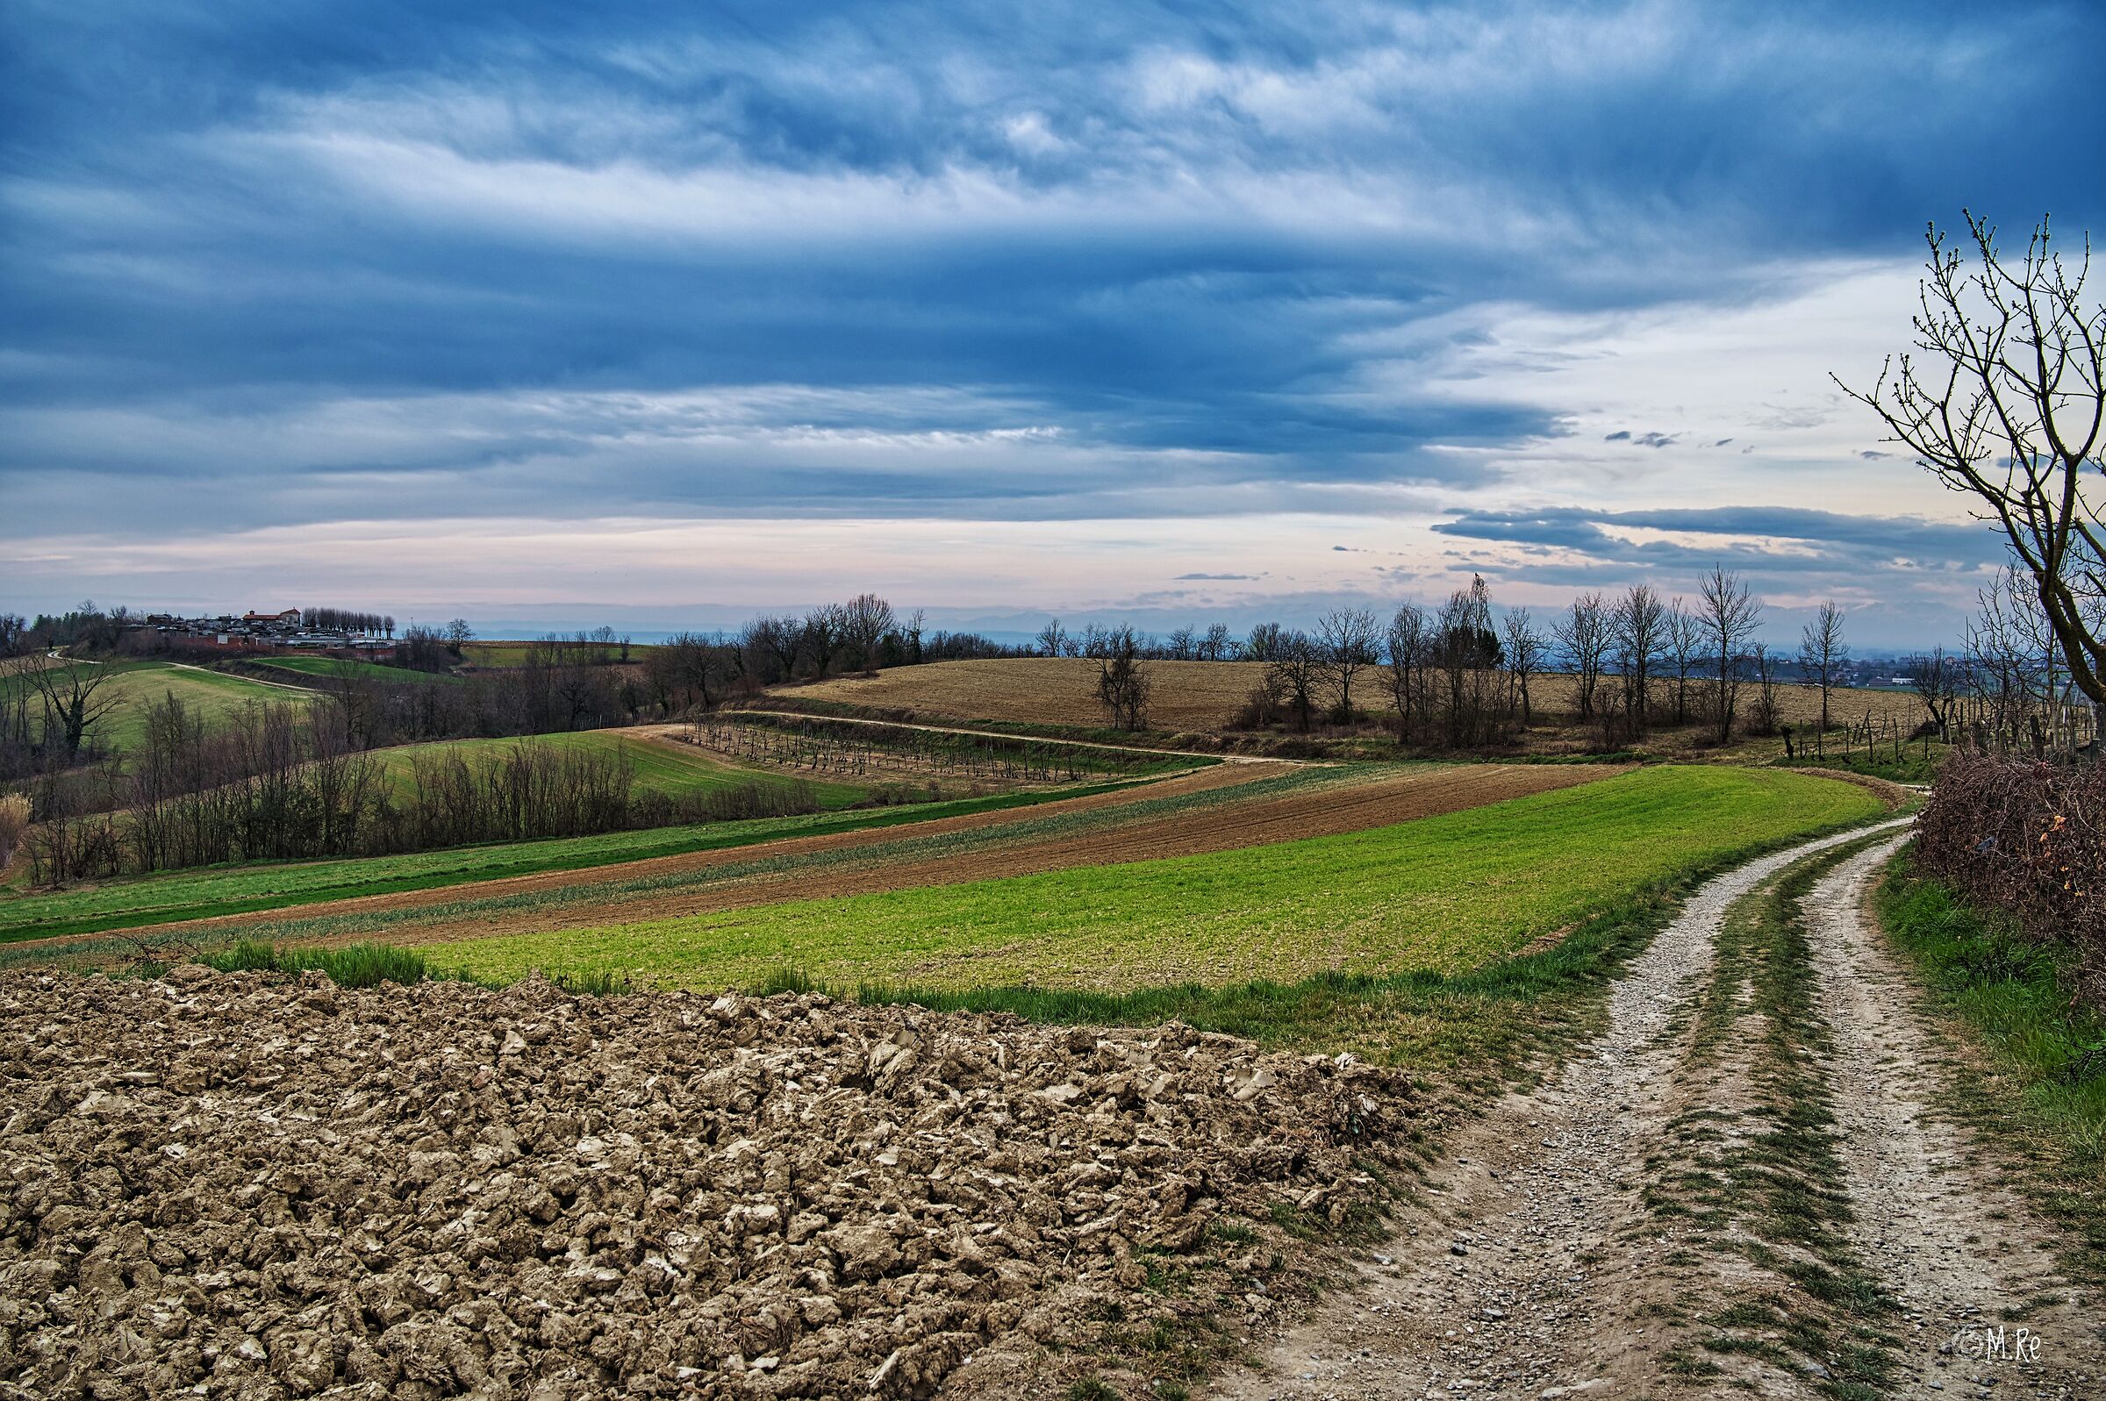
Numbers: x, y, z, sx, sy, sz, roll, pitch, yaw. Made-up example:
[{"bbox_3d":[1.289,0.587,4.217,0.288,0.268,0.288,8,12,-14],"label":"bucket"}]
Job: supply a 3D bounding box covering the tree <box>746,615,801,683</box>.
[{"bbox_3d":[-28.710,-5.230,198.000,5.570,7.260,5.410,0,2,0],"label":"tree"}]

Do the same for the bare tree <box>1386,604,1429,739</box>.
[{"bbox_3d":[19.480,-1.540,106.000,2.350,7.500,2.280,0,2,0],"label":"bare tree"}]

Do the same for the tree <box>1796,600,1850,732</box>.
[{"bbox_3d":[44.700,-2.050,112.000,3.150,7.640,3.060,0,2,0],"label":"tree"}]

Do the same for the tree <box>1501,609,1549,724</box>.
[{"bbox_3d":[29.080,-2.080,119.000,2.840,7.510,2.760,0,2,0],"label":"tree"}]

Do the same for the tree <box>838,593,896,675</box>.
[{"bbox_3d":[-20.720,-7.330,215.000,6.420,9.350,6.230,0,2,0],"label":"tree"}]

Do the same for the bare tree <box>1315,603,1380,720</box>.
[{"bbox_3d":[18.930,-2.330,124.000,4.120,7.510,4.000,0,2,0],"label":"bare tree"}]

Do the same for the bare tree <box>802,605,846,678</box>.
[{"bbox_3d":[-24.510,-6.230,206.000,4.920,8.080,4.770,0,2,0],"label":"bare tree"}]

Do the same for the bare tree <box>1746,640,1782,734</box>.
[{"bbox_3d":[39.100,-0.590,106.000,1.990,5.240,1.930,0,2,0],"label":"bare tree"}]

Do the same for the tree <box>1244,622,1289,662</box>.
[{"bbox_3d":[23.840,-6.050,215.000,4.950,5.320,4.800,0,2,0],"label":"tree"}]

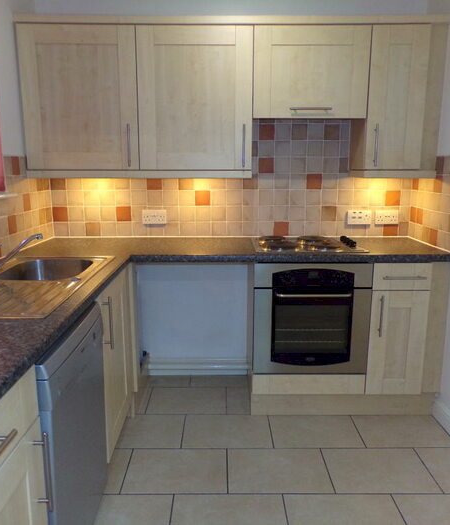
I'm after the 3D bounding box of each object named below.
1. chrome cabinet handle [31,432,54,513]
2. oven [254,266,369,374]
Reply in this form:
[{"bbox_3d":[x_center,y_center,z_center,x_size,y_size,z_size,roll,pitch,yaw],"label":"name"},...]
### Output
[{"bbox_3d":[-0.458,0.530,1.221,0.039,0.218,0.013,0,11,0],"label":"chrome cabinet handle"},{"bbox_3d":[0.449,0.248,2.748,0.597,0.595,0.570,0,11,0],"label":"oven"}]

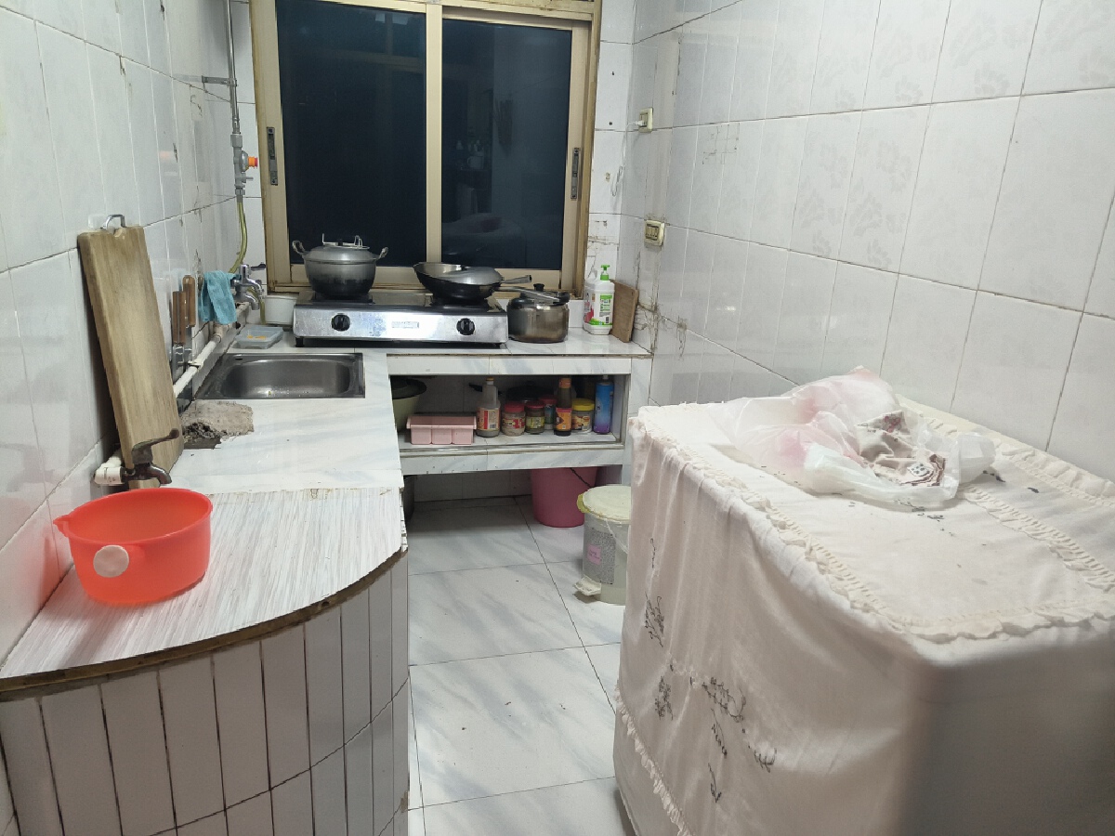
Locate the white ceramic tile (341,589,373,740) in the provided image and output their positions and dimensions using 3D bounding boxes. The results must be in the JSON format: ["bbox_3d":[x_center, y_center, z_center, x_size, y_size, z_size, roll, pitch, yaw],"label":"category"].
[{"bbox_3d":[-0.305,0.370,1.152,0.009,0.240,0.060,12,20,26],"label":"white ceramic tile"}]

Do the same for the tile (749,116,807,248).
[{"bbox_3d":[0.538,-0.570,1.878,0.010,0.298,0.200,-2,18,-14],"label":"tile"}]

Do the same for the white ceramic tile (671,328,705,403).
[{"bbox_3d":[0.410,-0.126,2.415,0.010,0.297,0.199,-2,18,-14],"label":"white ceramic tile"}]

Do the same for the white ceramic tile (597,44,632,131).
[{"bbox_3d":[0.208,-1.213,2.840,0.124,0.298,0.010,-2,18,-14],"label":"white ceramic tile"}]

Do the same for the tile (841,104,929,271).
[{"bbox_3d":[0.636,-0.446,1.509,0.012,0.300,0.200,-2,18,-14],"label":"tile"}]

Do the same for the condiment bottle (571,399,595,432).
[{"bbox_3d":[0.094,-0.008,2.850,0.078,0.112,0.078,3,18,-1],"label":"condiment bottle"}]

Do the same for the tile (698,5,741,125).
[{"bbox_3d":[0.454,-0.972,2.142,0.010,0.297,0.199,-2,18,-14],"label":"tile"}]

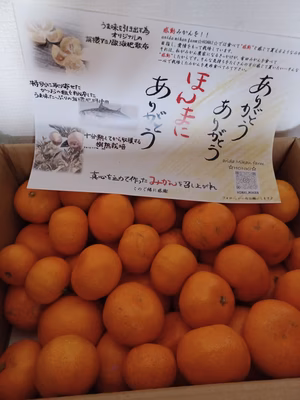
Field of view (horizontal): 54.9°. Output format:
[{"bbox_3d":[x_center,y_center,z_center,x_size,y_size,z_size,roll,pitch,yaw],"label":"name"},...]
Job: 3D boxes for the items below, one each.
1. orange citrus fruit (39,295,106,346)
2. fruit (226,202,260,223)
[{"bbox_3d":[-0.089,0.140,0.328,0.072,0.064,0.072,-2,51,-4],"label":"orange citrus fruit"},{"bbox_3d":[0.127,0.010,0.398,0.059,0.059,0.059,-2,54,-4],"label":"fruit"}]

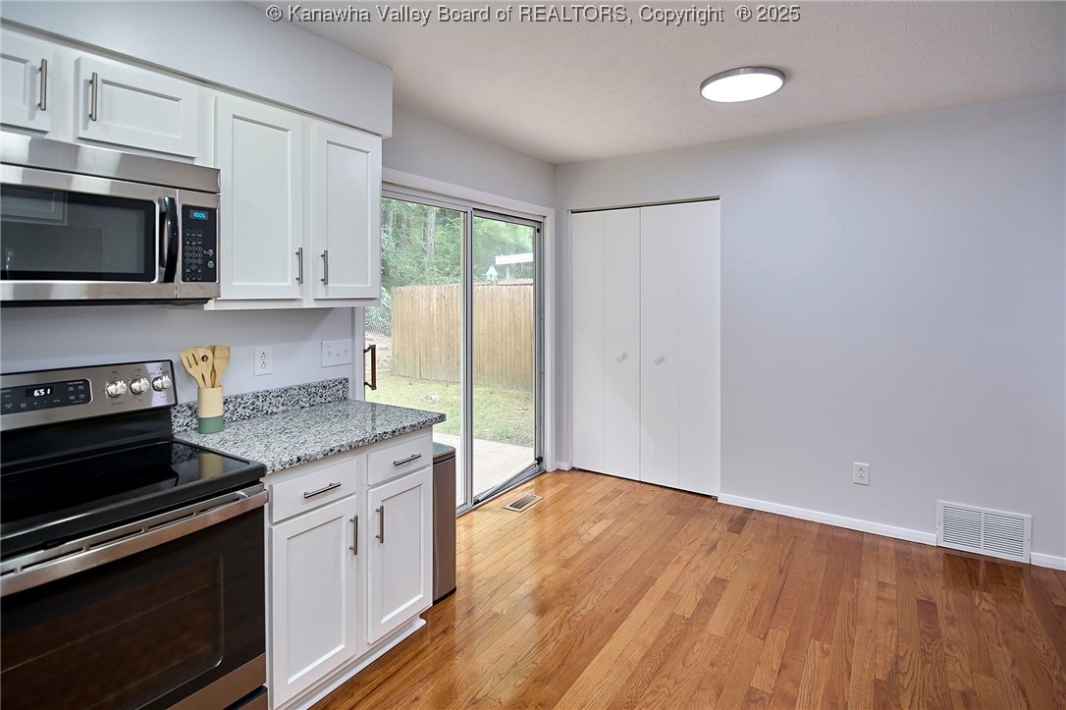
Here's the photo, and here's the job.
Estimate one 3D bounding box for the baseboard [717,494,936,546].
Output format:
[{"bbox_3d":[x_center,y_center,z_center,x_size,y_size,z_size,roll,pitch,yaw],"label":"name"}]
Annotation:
[{"bbox_3d":[1.797,1.023,3.188,1.190,0.068,0.016,5,8,34],"label":"baseboard"}]

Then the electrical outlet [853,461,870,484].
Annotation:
[{"bbox_3d":[1.980,0.720,3.031,0.079,0.127,0.010,5,8,34],"label":"electrical outlet"}]

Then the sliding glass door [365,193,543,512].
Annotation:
[{"bbox_3d":[-0.391,0.045,3.336,0.090,1.980,1.725,5,8,34],"label":"sliding glass door"}]

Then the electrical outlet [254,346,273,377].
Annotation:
[{"bbox_3d":[-1.140,0.024,2.136,0.010,0.122,0.077,5,8,34],"label":"electrical outlet"}]

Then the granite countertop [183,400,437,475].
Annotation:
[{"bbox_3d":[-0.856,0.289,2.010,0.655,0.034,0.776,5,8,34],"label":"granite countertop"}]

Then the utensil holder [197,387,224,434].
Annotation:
[{"bbox_3d":[-1.212,0.206,1.890,0.082,0.162,0.082,5,8,34],"label":"utensil holder"}]

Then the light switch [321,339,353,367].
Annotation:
[{"bbox_3d":[-0.943,-0.009,2.429,0.009,0.122,0.171,5,8,34],"label":"light switch"}]

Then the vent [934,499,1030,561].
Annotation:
[{"bbox_3d":[2.449,0.968,2.741,0.380,0.264,0.016,5,8,34],"label":"vent"}]

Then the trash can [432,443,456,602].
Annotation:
[{"bbox_3d":[-0.590,0.807,2.437,0.395,0.690,0.223,5,8,34],"label":"trash can"}]

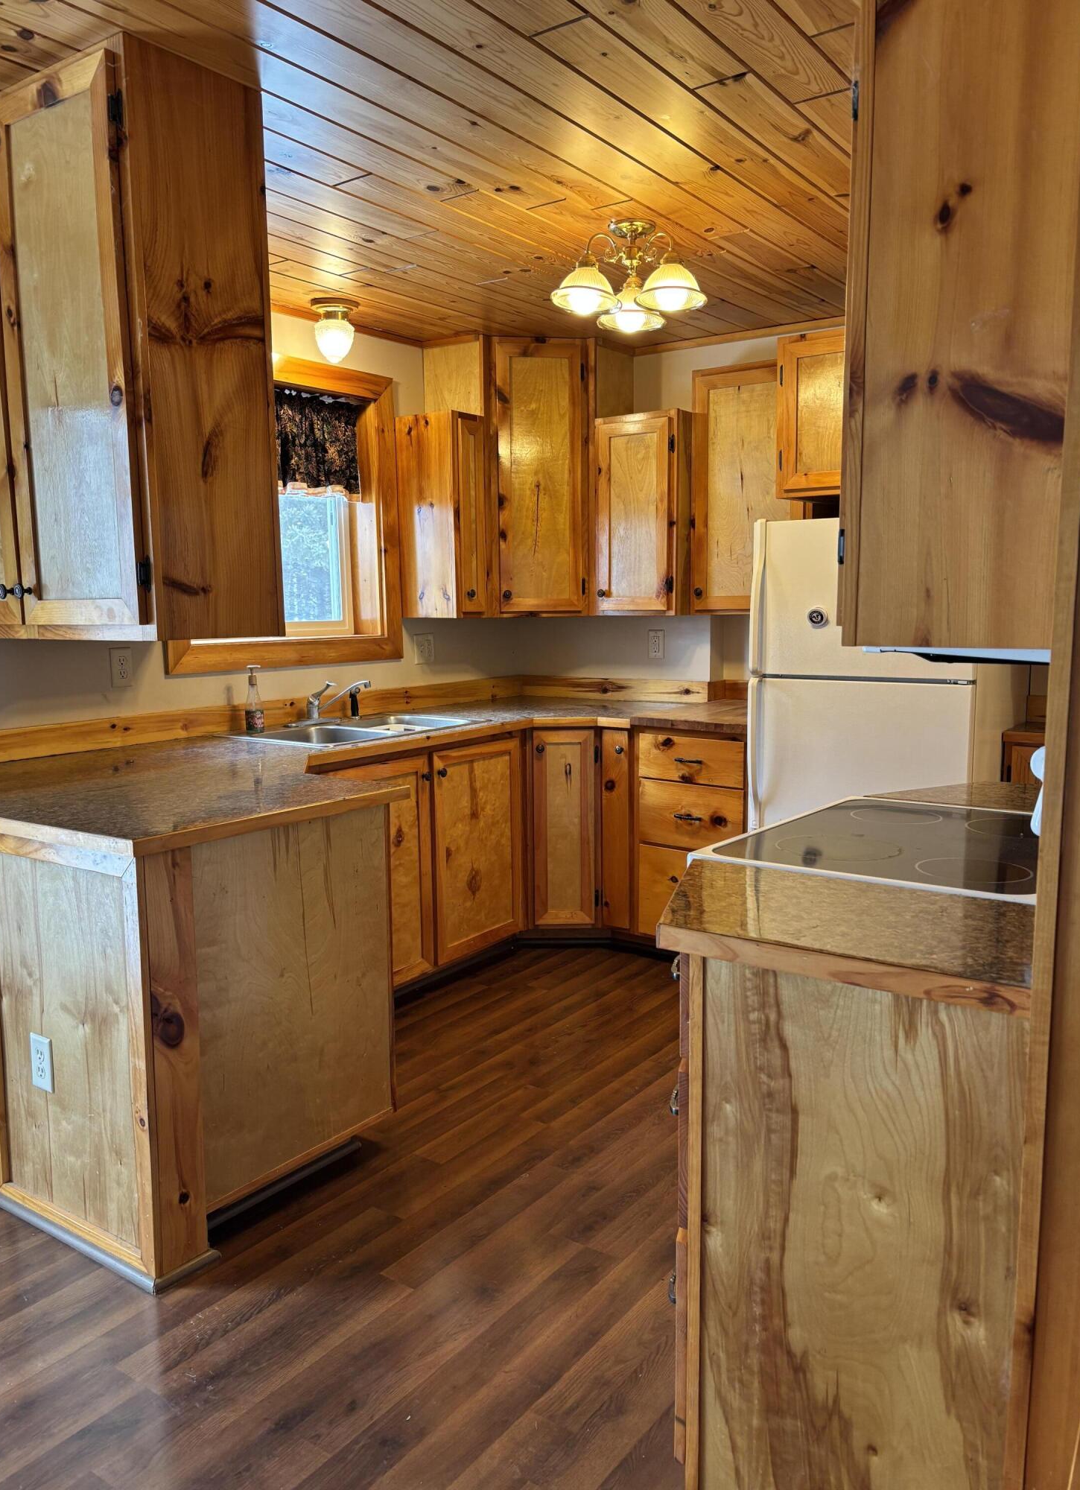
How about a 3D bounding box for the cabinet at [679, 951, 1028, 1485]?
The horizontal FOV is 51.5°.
[{"bbox_3d":[0.541,0.720,1.563,0.600,0.884,0.345,5,9,36],"label":"cabinet"}]

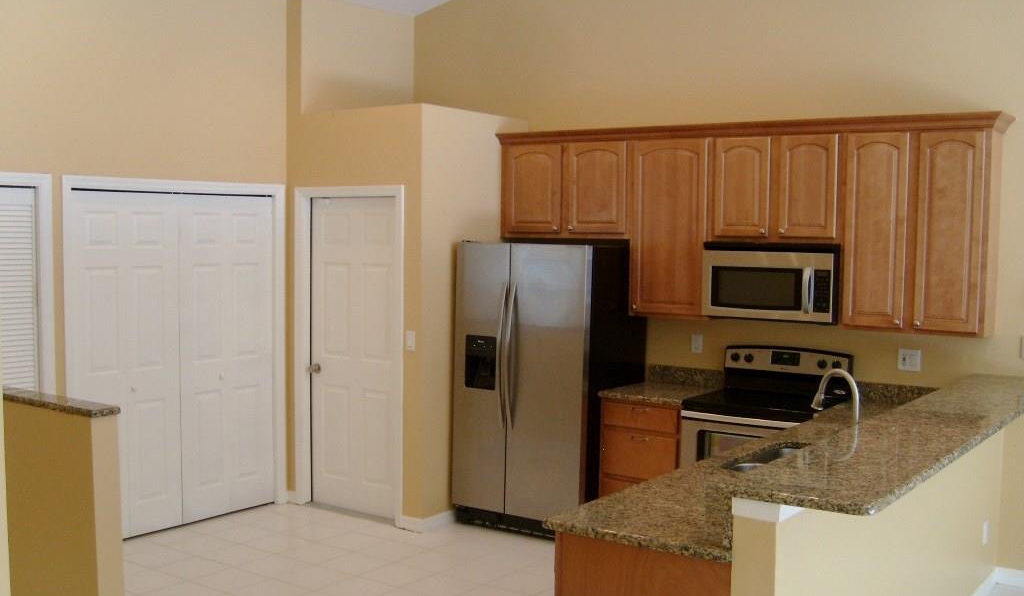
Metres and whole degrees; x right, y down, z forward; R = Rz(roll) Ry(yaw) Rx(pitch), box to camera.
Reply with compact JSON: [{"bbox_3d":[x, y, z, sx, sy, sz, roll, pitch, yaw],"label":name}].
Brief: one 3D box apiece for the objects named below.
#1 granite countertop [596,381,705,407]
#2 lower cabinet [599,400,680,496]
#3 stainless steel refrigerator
[{"bbox_3d":[0.909,0.577,6.253,0.529,0.040,0.648,3,4,33],"label":"granite countertop"},{"bbox_3d":[0.911,1.033,6.289,0.519,0.874,0.620,3,4,33],"label":"lower cabinet"},{"bbox_3d":[0.230,0.553,6.553,0.906,1.772,0.815,3,4,33],"label":"stainless steel refrigerator"}]

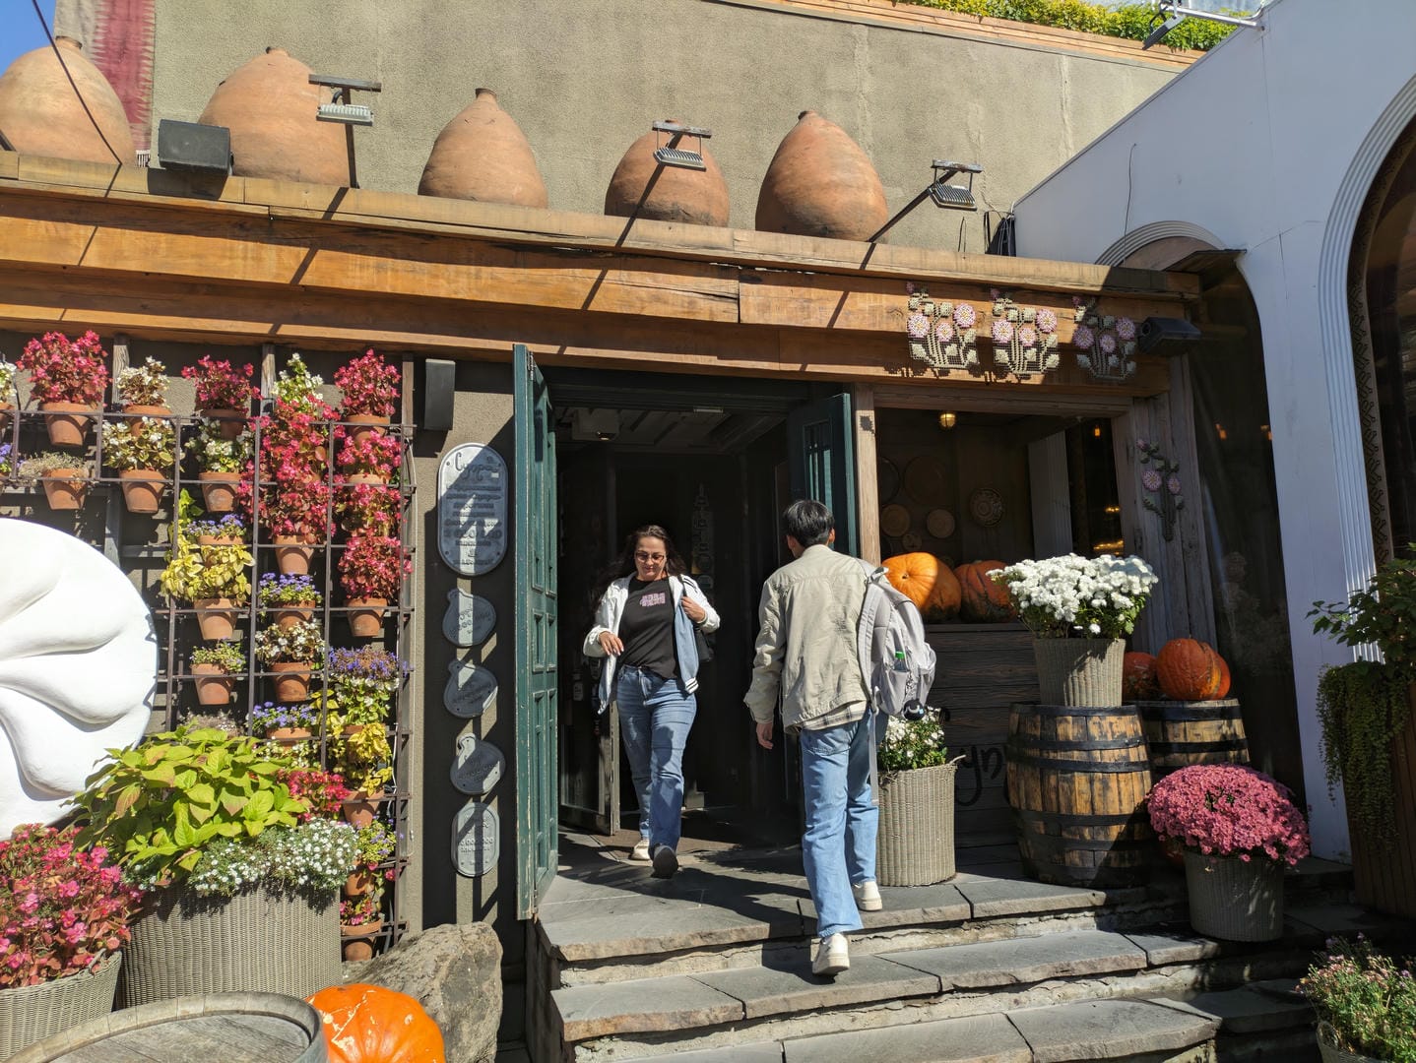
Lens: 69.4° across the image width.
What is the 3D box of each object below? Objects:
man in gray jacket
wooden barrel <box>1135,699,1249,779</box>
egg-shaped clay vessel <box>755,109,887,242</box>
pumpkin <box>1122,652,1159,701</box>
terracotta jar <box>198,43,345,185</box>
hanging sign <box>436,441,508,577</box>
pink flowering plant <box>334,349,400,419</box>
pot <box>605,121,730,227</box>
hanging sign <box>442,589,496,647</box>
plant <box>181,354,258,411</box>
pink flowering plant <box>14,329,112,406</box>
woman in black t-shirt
[{"bbox_3d":[0.409,0.760,4.095,0.530,1.760,0.560,-1,-7,-7],"label":"man in gray jacket"},{"bbox_3d":[2.410,1.221,5.139,0.650,0.780,0.650,1,-7,-17],"label":"wooden barrel"},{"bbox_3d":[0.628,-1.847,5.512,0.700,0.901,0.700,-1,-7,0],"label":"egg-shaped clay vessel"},{"bbox_3d":[2.222,0.742,5.261,0.280,0.250,0.280,1,-7,-17],"label":"pumpkin"},{"bbox_3d":[-1.982,-1.866,4.700,0.630,0.800,0.630,1,-7,-17],"label":"terracotta jar"},{"bbox_3d":[-1.142,-0.106,4.970,0.336,0.643,0.025,1,-7,-18],"label":"hanging sign"},{"bbox_3d":[-1.581,-0.681,4.743,0.281,0.307,0.260,1,-7,-18],"label":"pink flowering plant"},{"bbox_3d":[-0.207,-1.772,5.219,0.630,0.700,0.630,-1,-7,0],"label":"pot"},{"bbox_3d":[-1.083,0.395,4.649,0.240,0.271,0.030,1,-7,-17],"label":"hanging sign"},{"bbox_3d":[-1.987,-0.603,4.162,0.306,0.225,0.270,1,-7,-17],"label":"plant"},{"bbox_3d":[-2.607,-0.662,4.145,0.330,0.320,0.310,1,-7,-17],"label":"pink flowering plant"},{"bbox_3d":[-0.279,0.778,4.976,0.630,1.650,0.550,0,-7,-11],"label":"woman in black t-shirt"}]

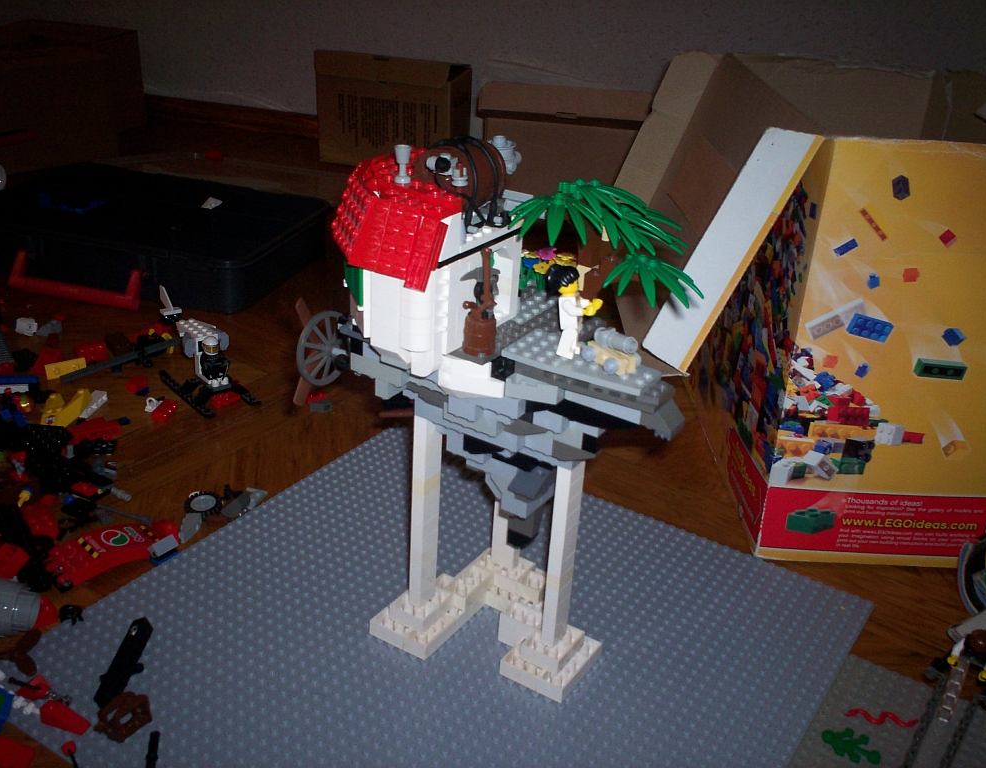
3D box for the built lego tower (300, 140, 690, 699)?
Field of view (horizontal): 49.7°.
[{"bbox_3d":[0.016,0.024,0.546,0.166,0.303,0.157,19,29,27],"label":"built lego tower"}]

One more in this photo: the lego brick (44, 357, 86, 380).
[{"bbox_3d":[-0.361,-0.013,0.901,0.033,0.011,0.010,-16,33,-36],"label":"lego brick"}]

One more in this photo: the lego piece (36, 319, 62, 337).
[{"bbox_3d":[-0.405,-0.051,0.972,0.021,0.012,0.014,-12,30,-31],"label":"lego piece"}]

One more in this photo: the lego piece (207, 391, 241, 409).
[{"bbox_3d":[-0.219,0.014,0.876,0.016,0.007,0.025,18,29,26],"label":"lego piece"}]

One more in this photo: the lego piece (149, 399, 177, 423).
[{"bbox_3d":[-0.262,0.021,0.850,0.013,0.009,0.024,8,26,8],"label":"lego piece"}]

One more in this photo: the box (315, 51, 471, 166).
[{"bbox_3d":[-0.142,-0.403,1.596,0.200,0.138,0.130,9,26,10],"label":"box"}]

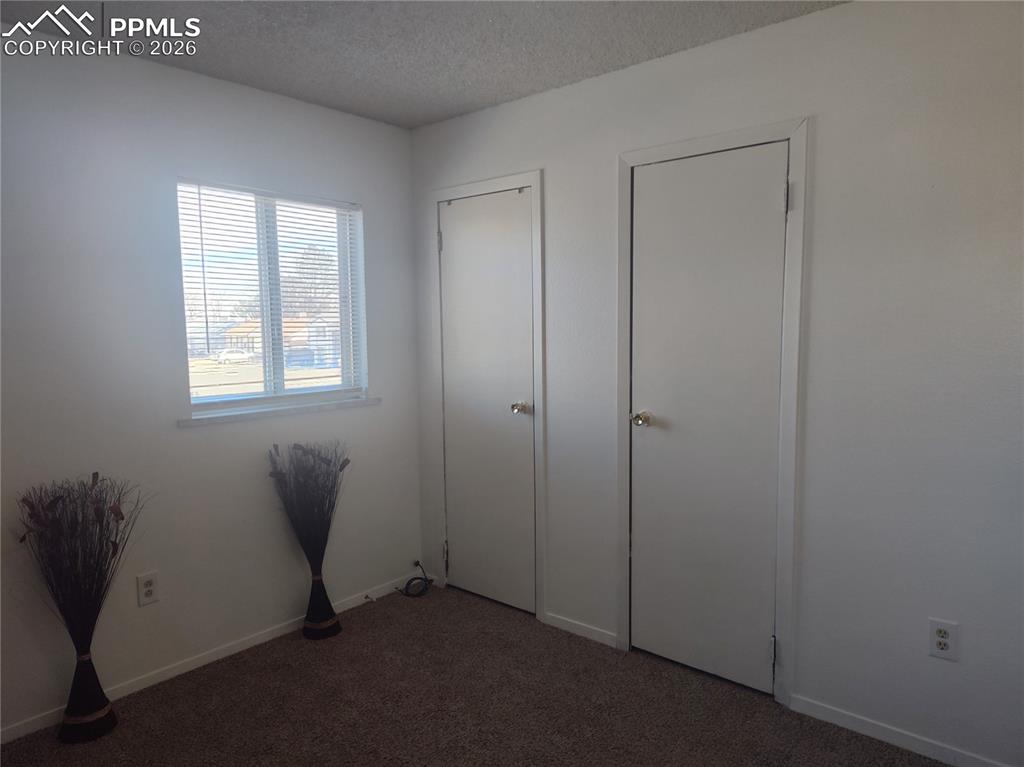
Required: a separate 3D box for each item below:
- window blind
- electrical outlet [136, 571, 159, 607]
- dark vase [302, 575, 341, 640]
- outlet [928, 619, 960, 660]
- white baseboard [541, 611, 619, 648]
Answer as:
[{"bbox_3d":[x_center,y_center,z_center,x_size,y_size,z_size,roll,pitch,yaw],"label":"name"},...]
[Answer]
[{"bbox_3d":[-1.040,-0.369,3.075,0.090,0.960,0.890,4,7,40],"label":"window blind"},{"bbox_3d":[-1.425,0.808,2.667,0.008,0.119,0.074,4,7,40],"label":"electrical outlet"},{"bbox_3d":[-0.877,1.013,3.142,0.175,0.275,0.175,-1,5,0],"label":"dark vase"},{"bbox_3d":[1.367,0.813,2.151,0.075,0.120,0.008,4,7,40],"label":"outlet"},{"bbox_3d":[0.306,1.114,3.087,0.390,0.058,0.013,4,7,40],"label":"white baseboard"}]

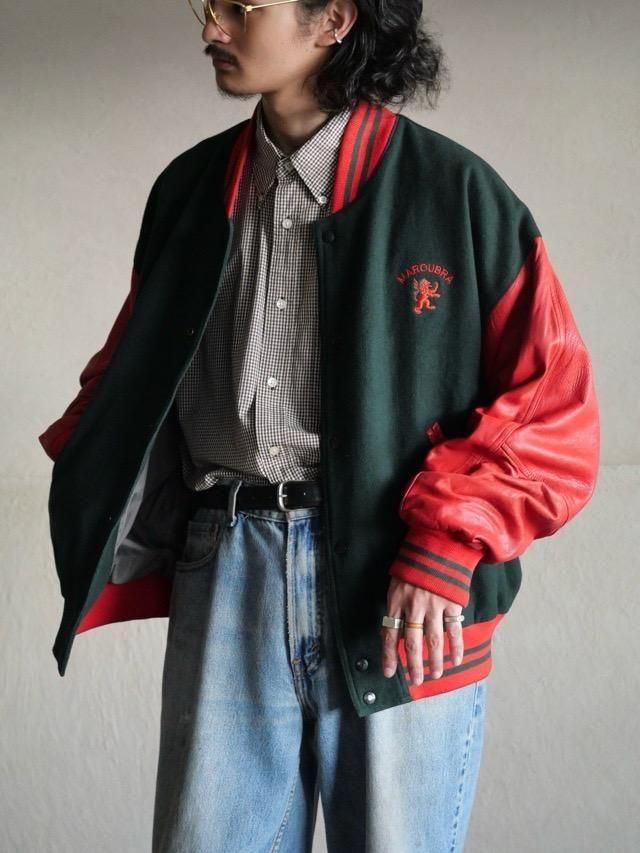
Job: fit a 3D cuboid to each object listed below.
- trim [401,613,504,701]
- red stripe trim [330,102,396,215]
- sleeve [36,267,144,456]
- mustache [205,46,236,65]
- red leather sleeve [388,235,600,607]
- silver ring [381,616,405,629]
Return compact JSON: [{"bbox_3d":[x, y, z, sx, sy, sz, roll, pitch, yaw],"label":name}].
[{"bbox_3d":[0.151,0.263,2.040,0.170,0.080,0.065,-2,3,-37],"label":"trim"},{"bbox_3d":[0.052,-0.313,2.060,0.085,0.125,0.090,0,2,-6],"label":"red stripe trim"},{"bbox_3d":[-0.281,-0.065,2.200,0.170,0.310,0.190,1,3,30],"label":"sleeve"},{"bbox_3d":[-0.118,-0.431,2.060,0.022,0.017,0.055,-2,3,-37],"label":"mustache"},{"bbox_3d":[0.197,-0.007,2.000,0.200,0.420,0.270,1,3,30],"label":"red leather sleeve"},{"bbox_3d":[0.077,0.212,1.920,0.022,0.011,0.022,1,2,18],"label":"silver ring"}]

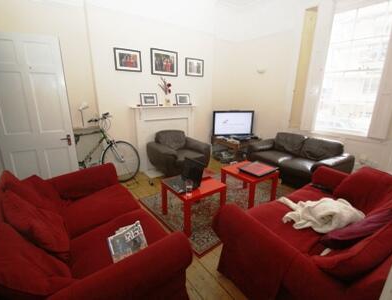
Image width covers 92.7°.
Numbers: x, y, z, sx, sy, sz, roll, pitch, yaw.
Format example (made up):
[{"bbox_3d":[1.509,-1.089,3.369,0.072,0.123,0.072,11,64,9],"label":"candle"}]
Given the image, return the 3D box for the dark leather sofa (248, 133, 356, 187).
[{"bbox_3d":[1.786,0.166,3.402,0.900,0.760,1.530,-10,18,-36],"label":"dark leather sofa"}]

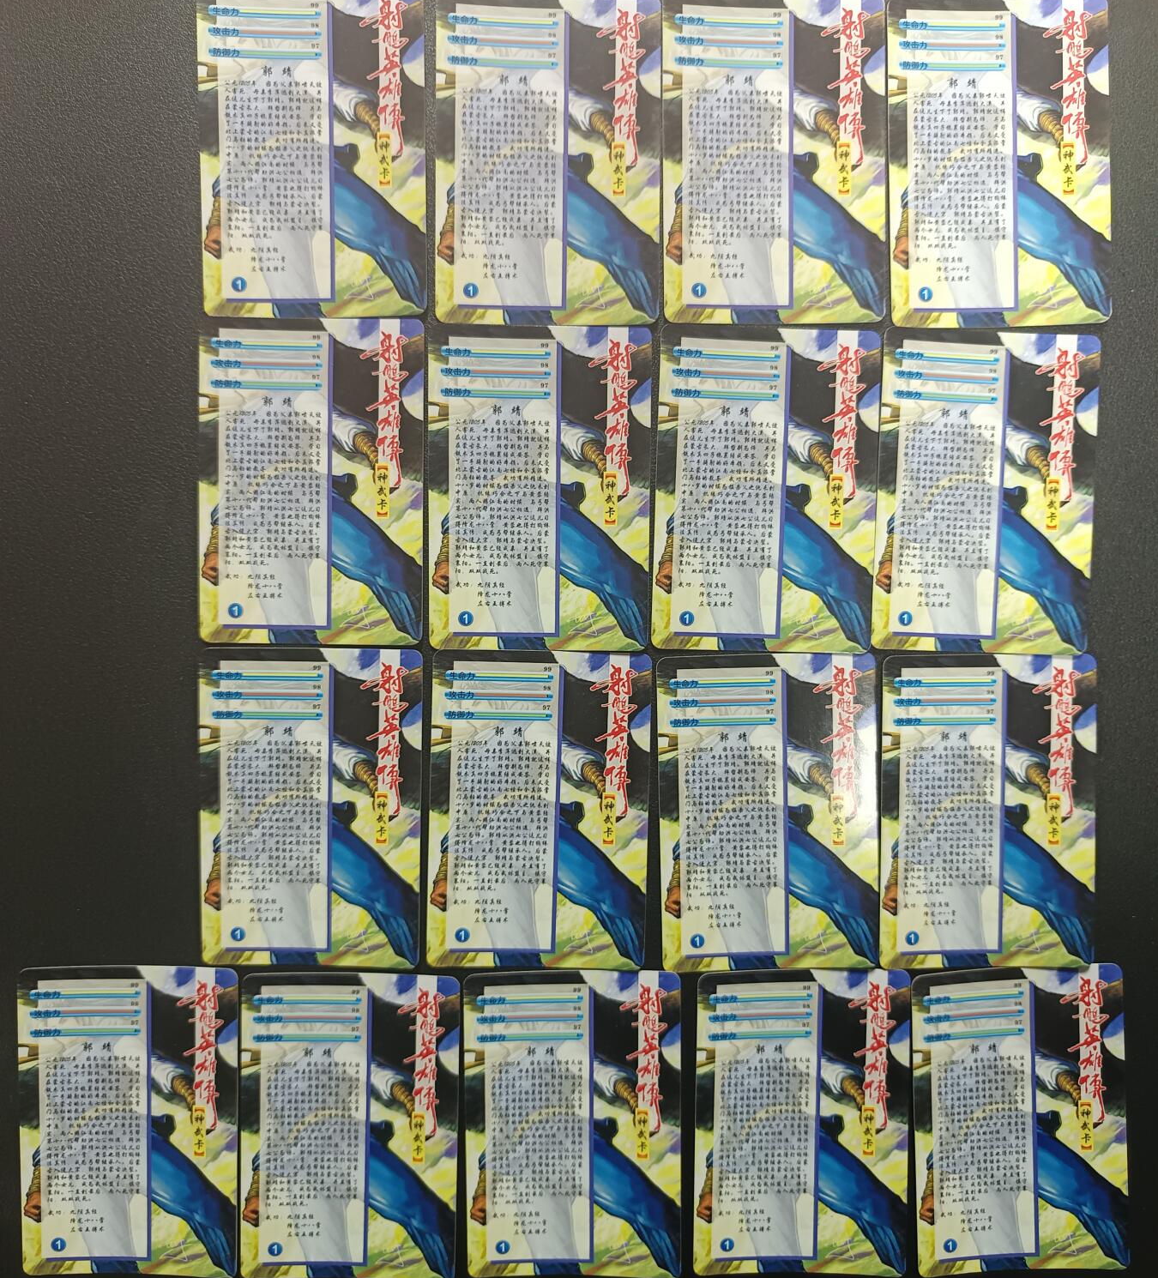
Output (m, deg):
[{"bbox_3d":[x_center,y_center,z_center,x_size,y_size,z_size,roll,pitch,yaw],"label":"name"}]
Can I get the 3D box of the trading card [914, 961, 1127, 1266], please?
[{"bbox_3d":[0.124,0.135,0.299,0.060,0.001,0.087,-2,92,-1],"label":"trading card"}]

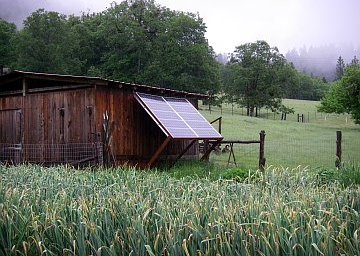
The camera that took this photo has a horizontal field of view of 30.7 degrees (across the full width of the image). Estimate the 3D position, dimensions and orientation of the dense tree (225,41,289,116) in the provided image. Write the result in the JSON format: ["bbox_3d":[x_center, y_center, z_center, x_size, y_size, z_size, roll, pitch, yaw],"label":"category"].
[{"bbox_3d":[10.812,-6.880,92.000,9.200,10.500,9.000,0,0,0],"label":"dense tree"}]

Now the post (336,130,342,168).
[{"bbox_3d":[4.614,0.710,19.000,0.140,1.220,0.140,0,0,0],"label":"post"}]

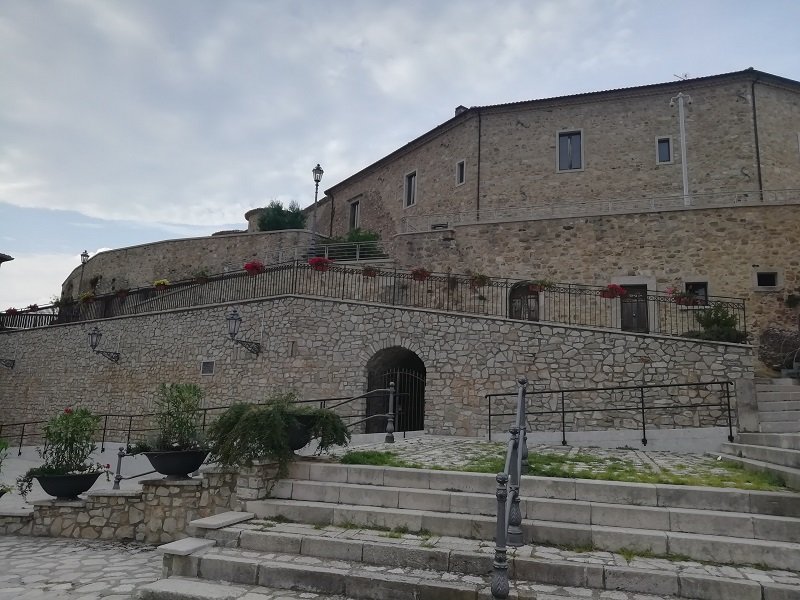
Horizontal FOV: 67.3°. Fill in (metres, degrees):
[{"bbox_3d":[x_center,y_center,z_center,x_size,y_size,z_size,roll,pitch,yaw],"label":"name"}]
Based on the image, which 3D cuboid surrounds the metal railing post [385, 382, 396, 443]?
[{"bbox_3d":[-0.154,1.950,10.441,0.150,1.015,0.150,2,-10,0],"label":"metal railing post"}]

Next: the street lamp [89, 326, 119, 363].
[{"bbox_3d":[-8.444,1.302,17.200,0.380,1.080,0.930,-6,-13,34],"label":"street lamp"}]

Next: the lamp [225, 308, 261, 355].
[{"bbox_3d":[-3.776,0.760,14.500,0.380,1.080,0.950,-6,-13,34],"label":"lamp"}]

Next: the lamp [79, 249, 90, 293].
[{"bbox_3d":[-14.432,-0.594,27.166,0.400,3.500,0.400,2,-11,0],"label":"lamp"}]

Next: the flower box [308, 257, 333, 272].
[{"bbox_3d":[-1.803,-0.820,13.800,0.560,0.380,0.420,-2,-12,22],"label":"flower box"}]

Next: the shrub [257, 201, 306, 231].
[{"bbox_3d":[-5.029,-3.501,25.500,2.100,1.450,1.800,2,-11,0],"label":"shrub"}]

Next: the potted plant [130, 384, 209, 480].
[{"bbox_3d":[-2.884,1.665,7.550,0.970,1.170,0.880,2,-11,0],"label":"potted plant"}]

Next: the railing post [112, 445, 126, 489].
[{"bbox_3d":[-5.203,3.221,11.107,0.180,0.980,0.180,2,-11,0],"label":"railing post"}]

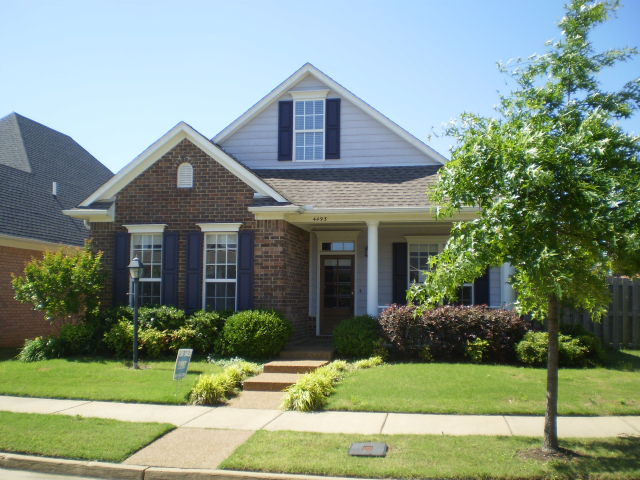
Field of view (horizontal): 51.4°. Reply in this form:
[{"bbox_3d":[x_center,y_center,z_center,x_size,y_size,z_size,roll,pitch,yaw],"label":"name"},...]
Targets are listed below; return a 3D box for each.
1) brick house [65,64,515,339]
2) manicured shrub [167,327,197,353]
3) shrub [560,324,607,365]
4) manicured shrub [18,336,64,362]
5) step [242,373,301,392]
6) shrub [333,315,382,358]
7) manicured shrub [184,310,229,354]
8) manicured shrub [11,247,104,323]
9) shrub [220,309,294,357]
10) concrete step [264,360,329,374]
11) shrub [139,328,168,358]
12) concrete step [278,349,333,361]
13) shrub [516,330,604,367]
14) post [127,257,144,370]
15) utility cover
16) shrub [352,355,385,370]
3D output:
[{"bbox_3d":[0.183,-0.646,19.803,9.900,7.200,12.000,0,-5,10],"label":"brick house"},{"bbox_3d":[-2.809,2.083,13.707,0.600,0.620,0.580,0,-5,9],"label":"manicured shrub"},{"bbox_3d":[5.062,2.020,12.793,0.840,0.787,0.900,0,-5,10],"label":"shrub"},{"bbox_3d":[-5.797,2.258,13.878,0.850,0.500,0.800,0,-5,9],"label":"manicured shrub"},{"bbox_3d":[-0.710,2.710,12.668,1.130,0.155,1.500,0,-5,9],"label":"step"},{"bbox_3d":[0.766,1.990,13.672,1.000,0.900,0.950,0,-5,9],"label":"shrub"},{"bbox_3d":[-2.347,1.926,13.822,0.900,0.920,0.850,0,-5,9],"label":"manicured shrub"},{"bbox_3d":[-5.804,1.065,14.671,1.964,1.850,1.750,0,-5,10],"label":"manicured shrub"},{"bbox_3d":[-1.296,1.875,13.302,1.480,0.927,1.350,0,-5,10],"label":"shrub"},{"bbox_3d":[-0.489,2.683,13.977,1.160,0.145,1.050,0,-5,9],"label":"concrete step"},{"bbox_3d":[-3.428,2.127,13.697,0.600,0.620,0.580,0,-5,9],"label":"shrub"},{"bbox_3d":[-0.246,2.590,14.963,1.150,0.175,0.950,0,-5,9],"label":"concrete step"},{"bbox_3d":[4.467,2.029,12.386,1.565,0.684,1.050,0,-5,10],"label":"shrub"},{"bbox_3d":[-3.549,1.401,12.866,0.280,2.170,0.280,0,-5,9],"label":"post"},{"bbox_3d":[0.489,2.116,6.716,0.370,0.045,0.470,0,-5,10],"label":"utility cover"},{"bbox_3d":[0.865,2.151,11.881,0.572,0.240,0.500,0,-5,10],"label":"shrub"}]

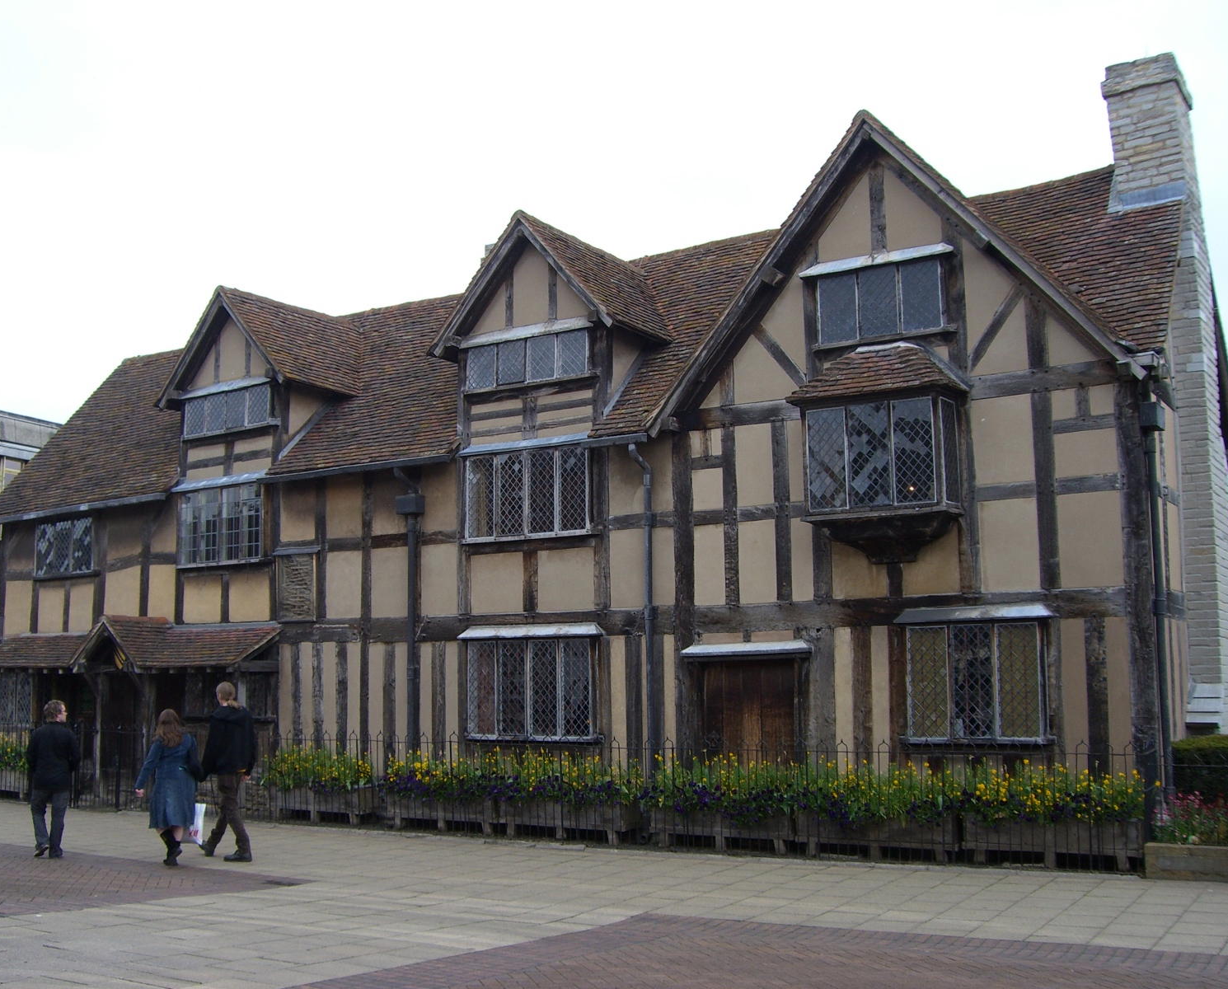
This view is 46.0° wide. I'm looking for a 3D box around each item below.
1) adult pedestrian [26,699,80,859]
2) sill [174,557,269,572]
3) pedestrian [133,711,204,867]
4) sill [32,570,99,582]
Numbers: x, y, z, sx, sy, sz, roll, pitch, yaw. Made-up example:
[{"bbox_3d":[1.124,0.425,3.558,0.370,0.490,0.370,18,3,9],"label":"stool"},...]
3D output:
[{"bbox_3d":[-6.206,3.131,16.034,0.520,1.710,0.380,4,-8,-33],"label":"adult pedestrian"},{"bbox_3d":[-5.777,1.031,21.350,1.971,0.074,0.180,-5,-9,33],"label":"sill"},{"bbox_3d":[-4.703,3.076,15.329,0.580,1.610,0.460,6,-9,-42],"label":"pedestrian"},{"bbox_3d":[-9.080,1.335,24.019,1.794,0.103,0.140,-6,-9,34],"label":"sill"}]

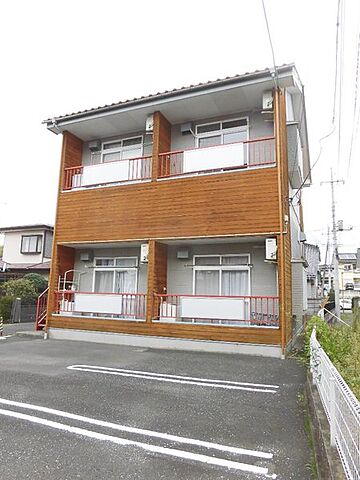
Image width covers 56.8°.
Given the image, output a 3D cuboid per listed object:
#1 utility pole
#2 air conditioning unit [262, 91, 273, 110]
[{"bbox_3d":[11.118,0.120,23.810,1.600,10.943,0.500,0,-9,6],"label":"utility pole"},{"bbox_3d":[2.540,-3.750,9.363,0.270,0.540,0.760,-3,-10,22],"label":"air conditioning unit"}]

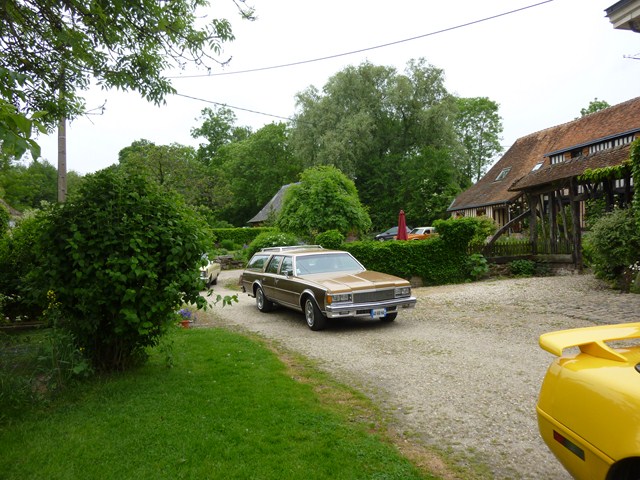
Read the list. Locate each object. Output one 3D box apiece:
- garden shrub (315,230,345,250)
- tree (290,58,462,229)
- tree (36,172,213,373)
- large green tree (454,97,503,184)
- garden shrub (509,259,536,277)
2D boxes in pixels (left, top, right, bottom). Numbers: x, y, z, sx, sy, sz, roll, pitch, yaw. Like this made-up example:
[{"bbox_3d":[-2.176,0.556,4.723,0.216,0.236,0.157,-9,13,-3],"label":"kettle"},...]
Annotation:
[{"bbox_3d":[0.360,0.133,17.500,1.130,1.000,1.100,-1,-1,0],"label":"garden shrub"},{"bbox_3d":[5.163,-8.420,43.000,15.800,17.200,14.500,-1,-1,6],"label":"tree"},{"bbox_3d":[-2.728,0.412,6.450,2.450,2.820,2.300,-1,-1,-22],"label":"tree"},{"bbox_3d":[16.700,-7.400,48.000,5.900,15.000,5.900,-2,0,0],"label":"large green tree"},{"bbox_3d":[7.890,1.070,18.000,1.080,0.750,0.950,-2,-1,24],"label":"garden shrub"}]

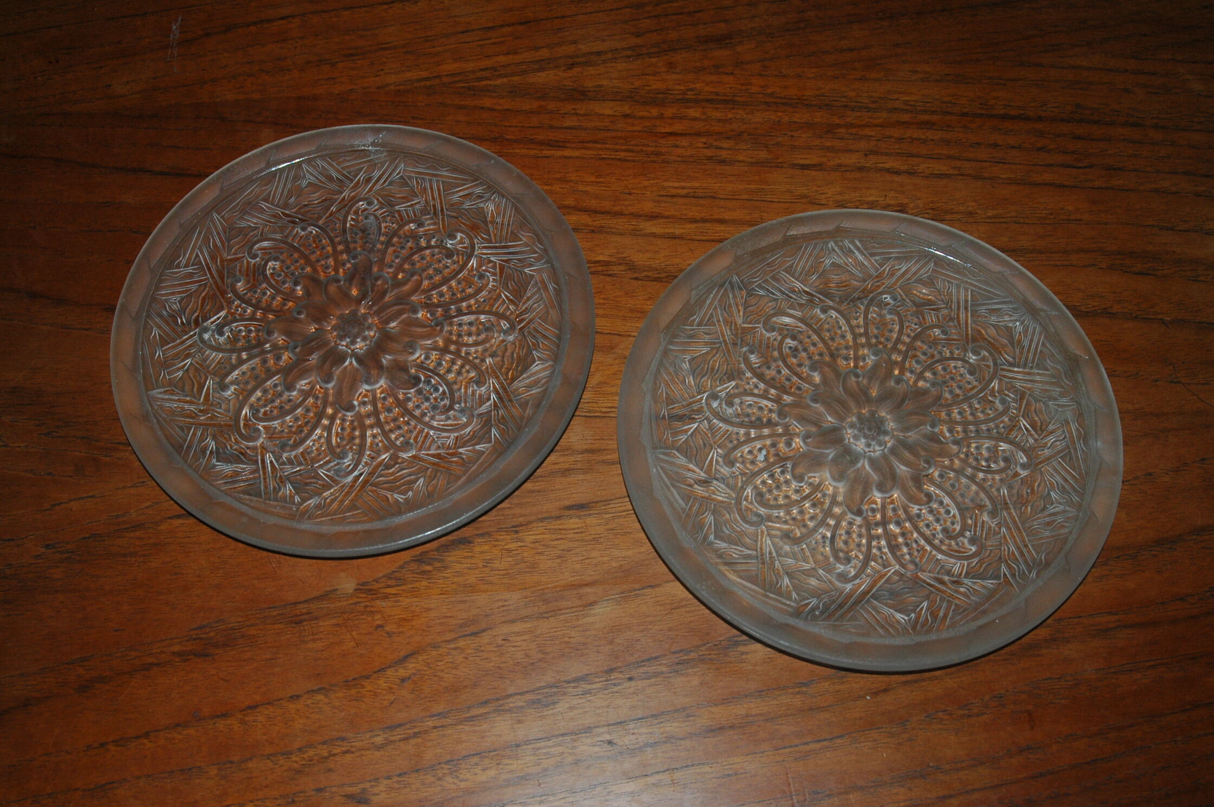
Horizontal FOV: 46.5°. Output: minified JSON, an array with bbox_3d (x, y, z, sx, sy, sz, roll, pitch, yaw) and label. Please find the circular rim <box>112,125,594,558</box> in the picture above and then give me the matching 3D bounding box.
[{"bbox_3d":[-0.146,-0.041,0.826,0.280,0.025,0.280,0,66,1],"label":"circular rim"}]

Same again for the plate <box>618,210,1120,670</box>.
[{"bbox_3d":[0.146,0.015,0.798,0.280,0.025,0.280,0,66,1],"label":"plate"}]

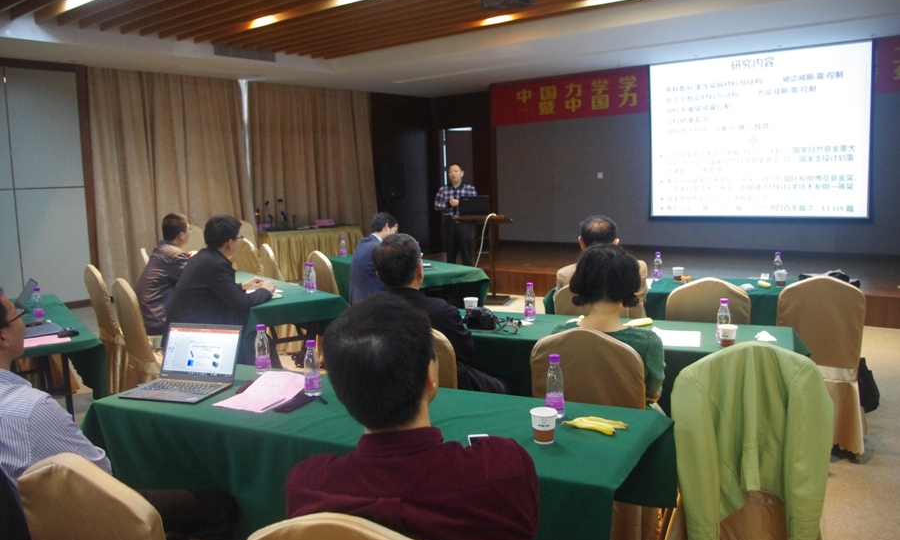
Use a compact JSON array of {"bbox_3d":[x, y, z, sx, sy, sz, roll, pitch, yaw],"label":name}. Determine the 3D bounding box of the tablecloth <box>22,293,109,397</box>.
[{"bbox_3d":[-2.525,0.641,4.378,0.620,0.700,1.880,-6,8,-34],"label":"tablecloth"}]

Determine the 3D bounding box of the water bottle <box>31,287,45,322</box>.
[{"bbox_3d":[-2.362,0.193,4.285,0.060,0.198,0.060,-2,7,0],"label":"water bottle"}]

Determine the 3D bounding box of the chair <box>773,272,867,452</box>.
[{"bbox_3d":[2.011,0.475,4.066,0.430,0.960,0.550,2,8,26],"label":"chair"}]

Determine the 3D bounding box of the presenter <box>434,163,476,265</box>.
[{"bbox_3d":[0.076,-0.480,9.369,0.540,1.700,0.360,0,7,14],"label":"presenter"}]

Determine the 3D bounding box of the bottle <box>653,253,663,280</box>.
[{"bbox_3d":[1.457,-0.026,5.234,0.061,0.200,0.061,-2,7,0],"label":"bottle"}]

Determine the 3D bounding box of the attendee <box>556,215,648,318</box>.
[{"bbox_3d":[0.977,0.276,4.567,0.550,1.260,0.780,2,8,26],"label":"attendee"}]

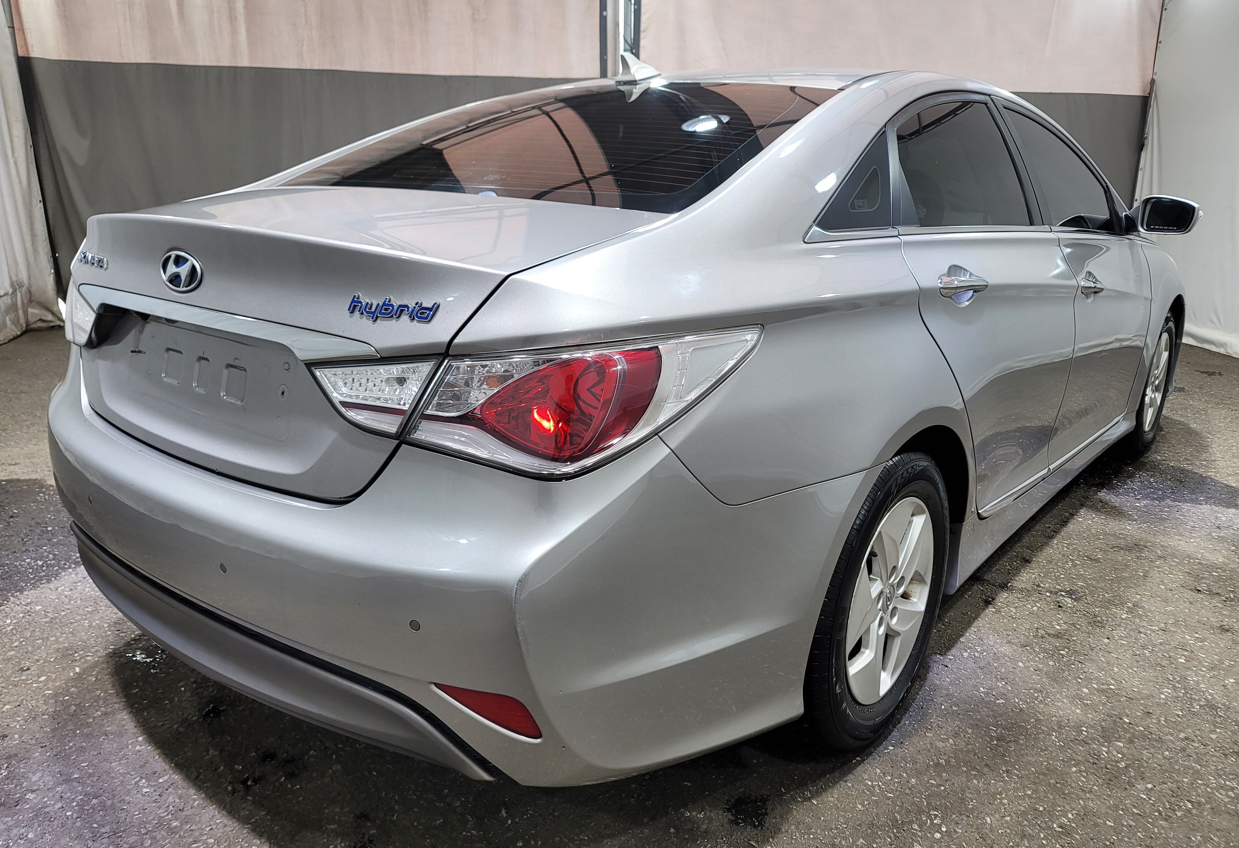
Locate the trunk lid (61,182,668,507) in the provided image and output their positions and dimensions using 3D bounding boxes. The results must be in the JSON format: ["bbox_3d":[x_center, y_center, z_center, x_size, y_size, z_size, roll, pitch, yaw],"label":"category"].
[{"bbox_3d":[-0.570,-0.210,1.690,1.340,0.430,0.570,12,19,38],"label":"trunk lid"}]

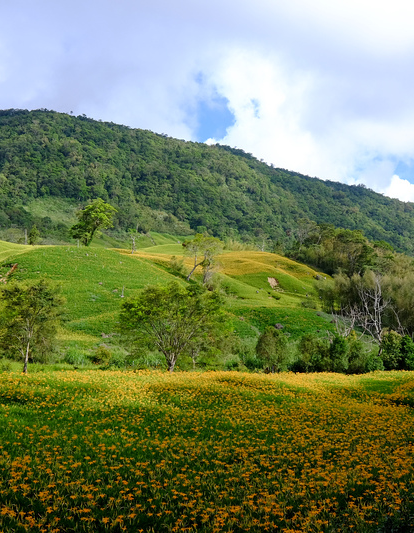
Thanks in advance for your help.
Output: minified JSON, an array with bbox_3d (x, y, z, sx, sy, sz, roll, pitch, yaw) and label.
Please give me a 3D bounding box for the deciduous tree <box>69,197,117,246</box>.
[{"bbox_3d":[-20.095,-7.700,118.000,8.330,8.710,7.080,0,-3,0],"label":"deciduous tree"}]

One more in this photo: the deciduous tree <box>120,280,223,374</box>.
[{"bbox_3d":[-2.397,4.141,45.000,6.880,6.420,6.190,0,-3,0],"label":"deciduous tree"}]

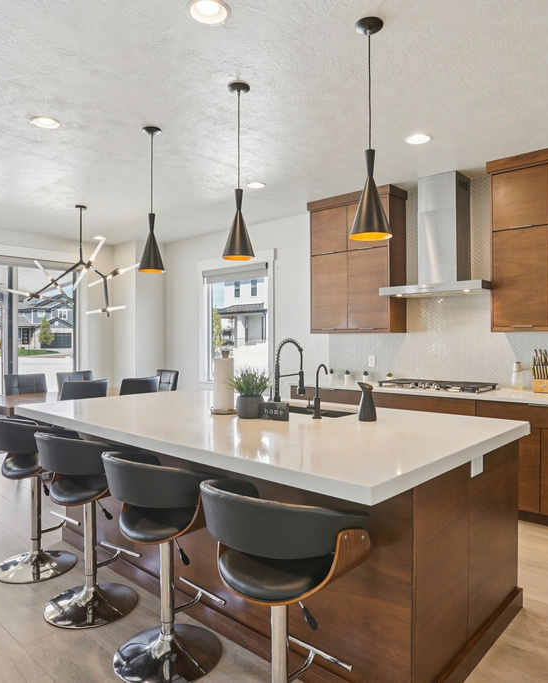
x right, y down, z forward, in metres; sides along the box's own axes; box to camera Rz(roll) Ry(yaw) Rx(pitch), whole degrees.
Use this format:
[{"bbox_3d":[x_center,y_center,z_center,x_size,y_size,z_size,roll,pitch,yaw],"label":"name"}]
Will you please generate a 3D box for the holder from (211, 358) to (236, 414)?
[{"bbox_3d":[-0.288,0.231,2.944,0.148,0.366,0.148,0,0,0],"label":"holder"}]

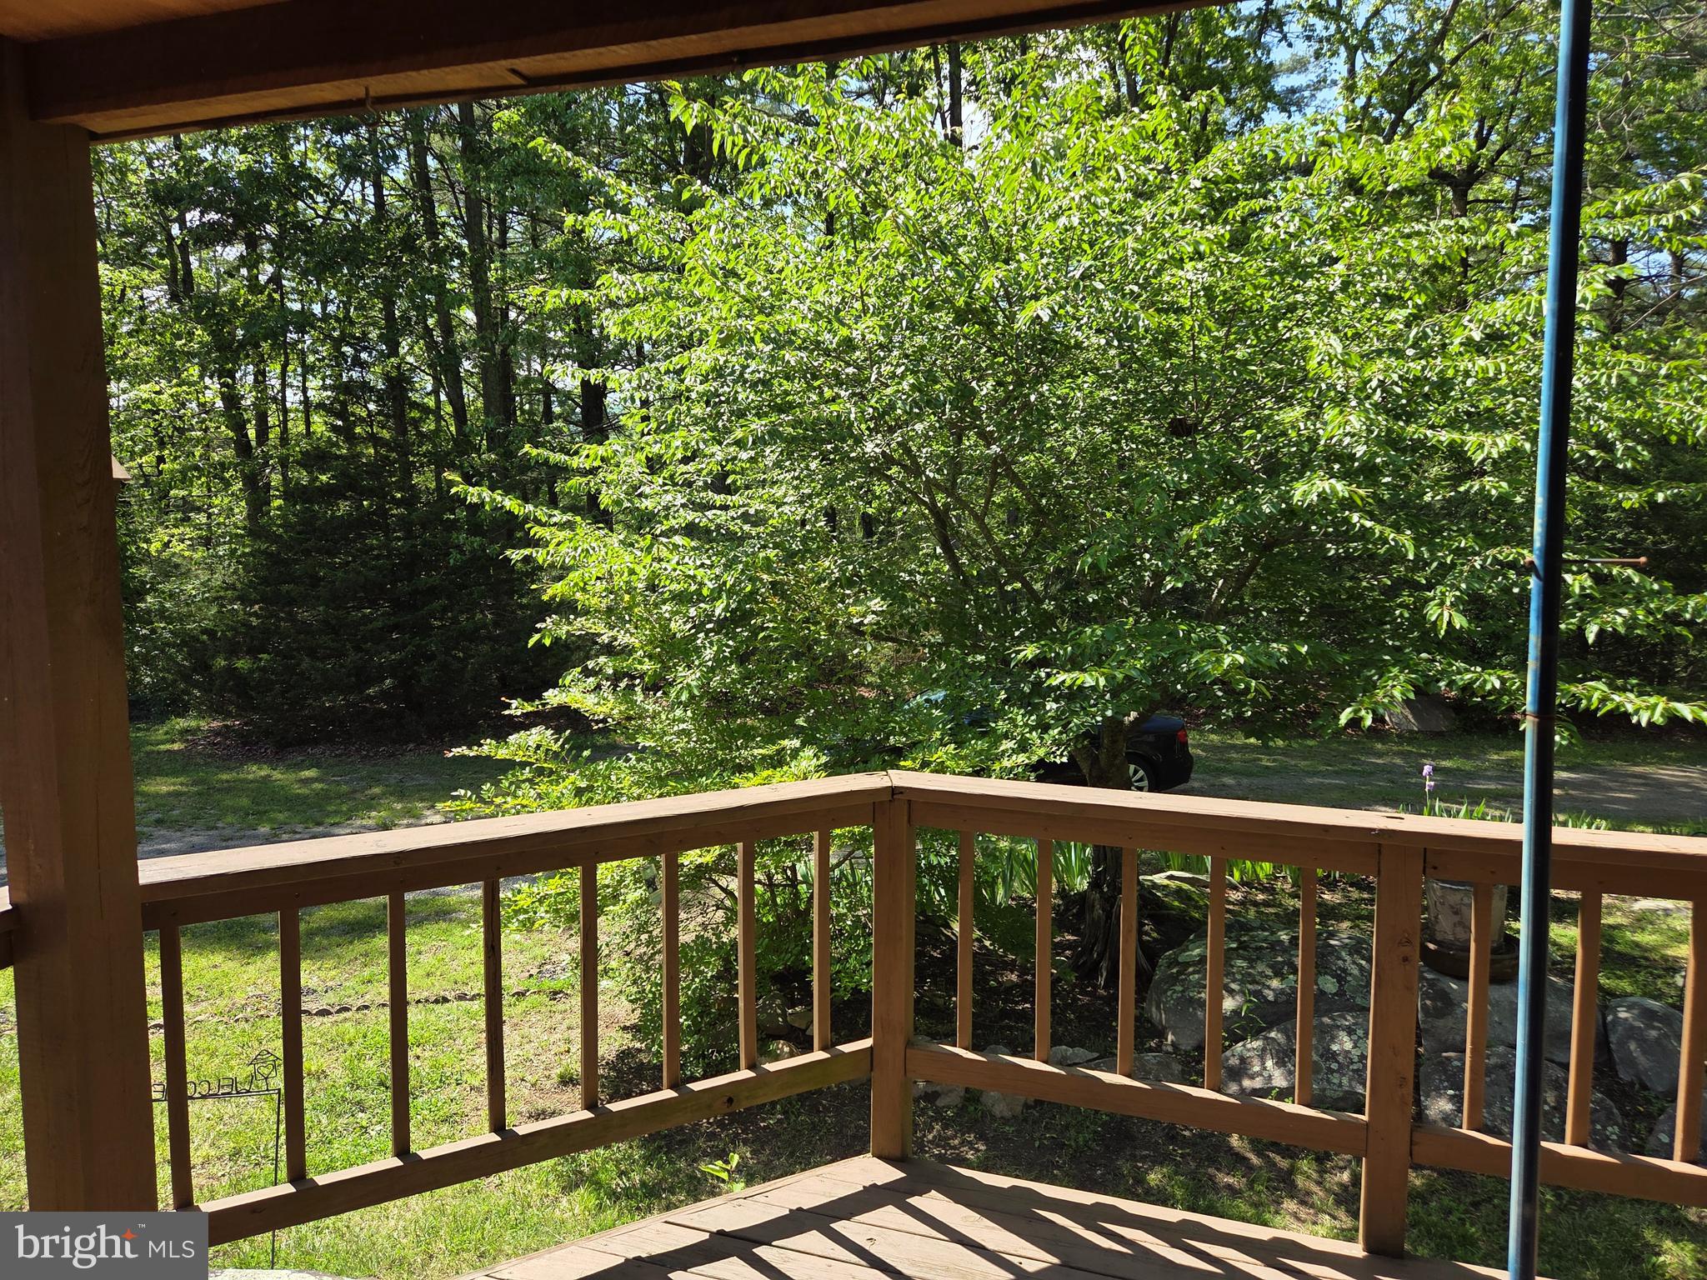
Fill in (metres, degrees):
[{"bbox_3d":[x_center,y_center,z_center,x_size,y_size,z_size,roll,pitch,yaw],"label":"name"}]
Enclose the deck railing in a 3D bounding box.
[{"bbox_3d":[0.074,0.957,2.809,3.698,1.065,0.970,0,5,-4],"label":"deck railing"}]

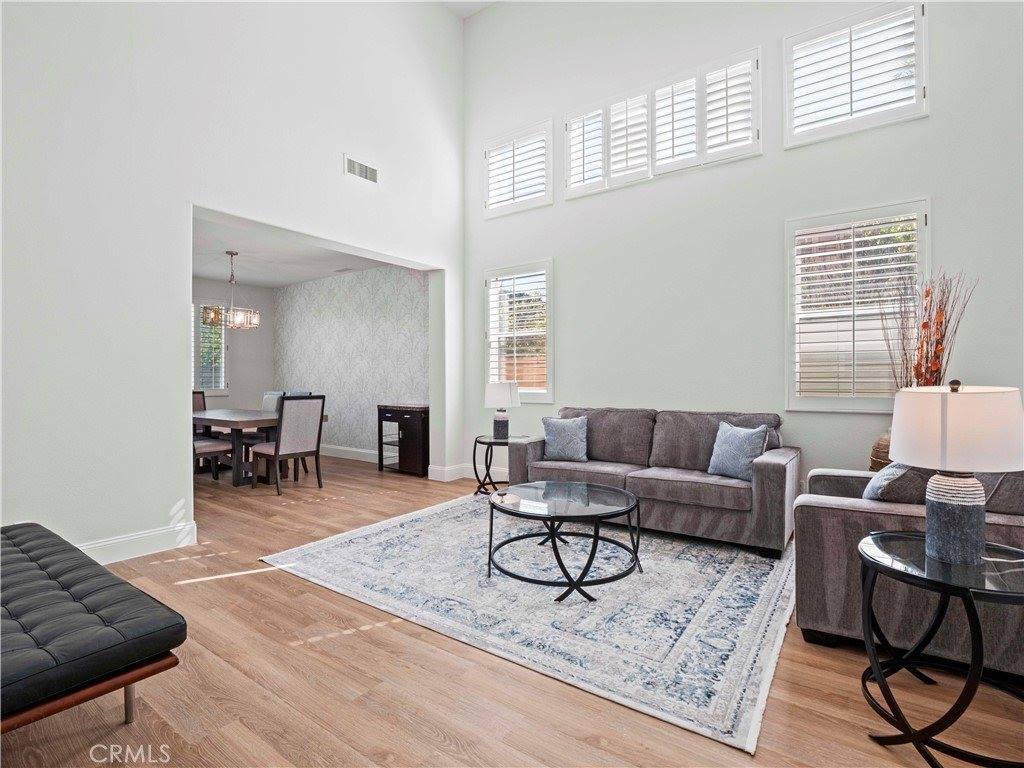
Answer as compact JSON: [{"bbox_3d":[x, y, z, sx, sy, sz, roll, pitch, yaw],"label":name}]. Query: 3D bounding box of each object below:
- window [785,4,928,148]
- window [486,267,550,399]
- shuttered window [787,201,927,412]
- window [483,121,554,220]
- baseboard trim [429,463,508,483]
[{"bbox_3d":[2.567,-2.334,3.574,0.877,0.902,0.090,0,1,35],"label":"window"},{"bbox_3d":[0.069,-0.565,5.396,0.929,1.569,0.080,0,1,34],"label":"window"},{"bbox_3d":[2.631,-0.553,3.664,0.892,1.557,0.080,0,1,34],"label":"shuttered window"},{"bbox_3d":[0.061,-2.373,5.317,0.920,0.912,0.090,0,1,35],"label":"window"},{"bbox_3d":[-0.510,1.064,5.560,0.984,0.178,0.324,0,1,35],"label":"baseboard trim"}]

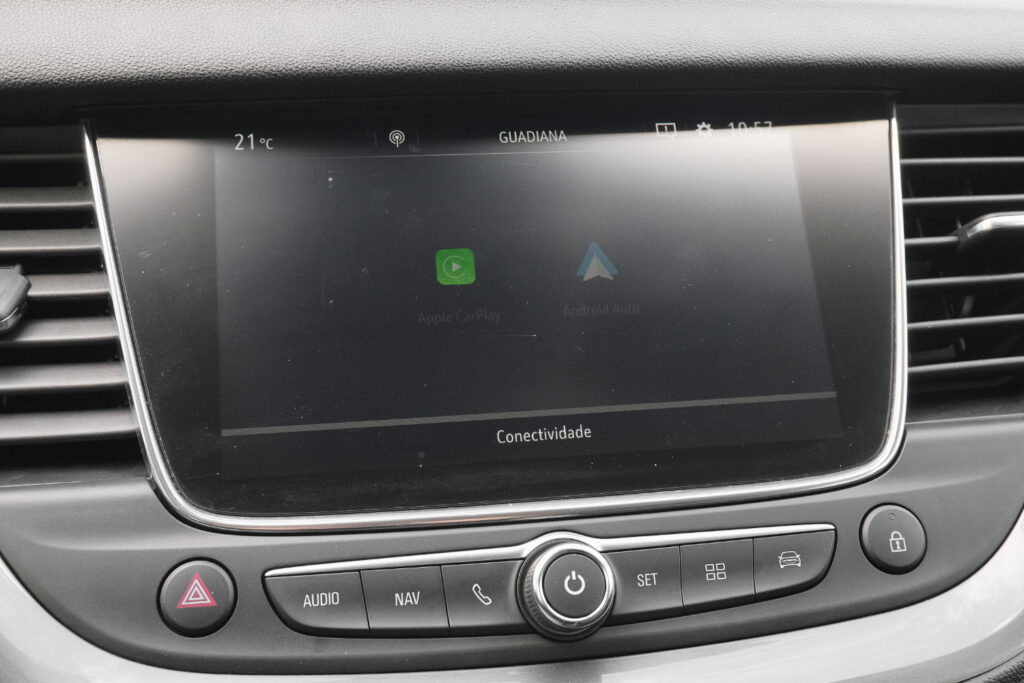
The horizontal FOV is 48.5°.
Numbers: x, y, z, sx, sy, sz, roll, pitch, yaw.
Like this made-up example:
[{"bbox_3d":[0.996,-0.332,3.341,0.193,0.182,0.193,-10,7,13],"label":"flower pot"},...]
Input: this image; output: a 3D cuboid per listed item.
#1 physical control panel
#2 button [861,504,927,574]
[{"bbox_3d":[0.015,0.062,0.293,0.154,0.029,0.017,-3,-26,-9],"label":"physical control panel"},{"bbox_3d":[0.105,0.054,0.314,0.020,0.020,0.006,-3,-26,-9],"label":"button"}]

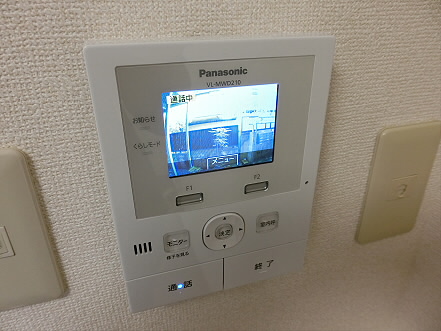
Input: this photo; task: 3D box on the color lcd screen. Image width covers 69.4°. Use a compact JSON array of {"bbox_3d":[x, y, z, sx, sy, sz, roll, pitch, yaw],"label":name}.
[{"bbox_3d":[0.001,-0.022,0.201,0.072,0.054,0.004,-8,26,-15],"label":"color lcd screen"}]

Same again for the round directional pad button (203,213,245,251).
[{"bbox_3d":[0.003,0.049,0.233,0.033,0.034,0.004,-8,26,-15],"label":"round directional pad button"}]

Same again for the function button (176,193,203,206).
[{"bbox_3d":[-0.021,0.023,0.214,0.018,0.008,0.003,-8,26,-15],"label":"function button"}]

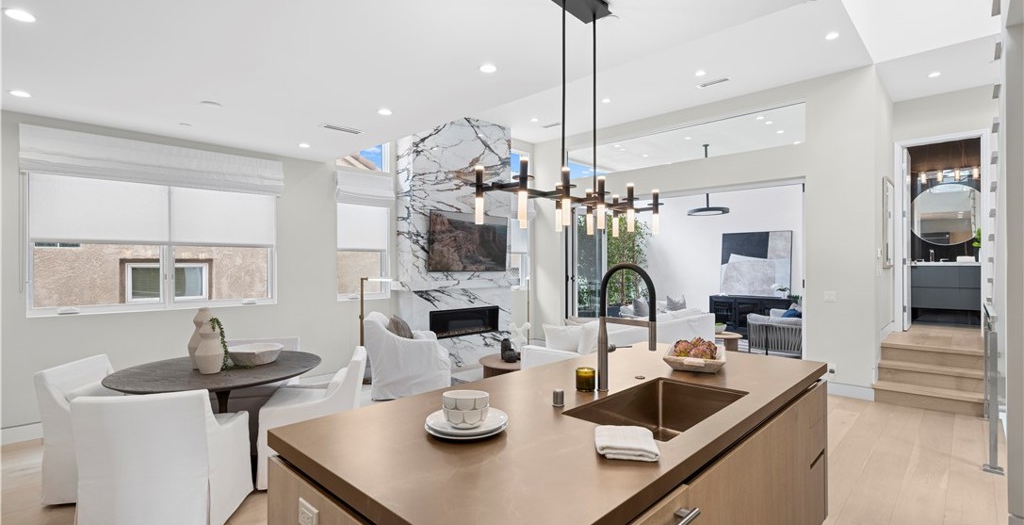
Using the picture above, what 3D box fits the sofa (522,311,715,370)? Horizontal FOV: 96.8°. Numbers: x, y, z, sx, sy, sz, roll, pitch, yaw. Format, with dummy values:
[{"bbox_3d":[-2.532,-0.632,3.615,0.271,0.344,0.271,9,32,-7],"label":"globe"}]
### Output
[{"bbox_3d":[1.272,1.040,5.025,2.300,0.860,1.000,0,0,-45],"label":"sofa"}]

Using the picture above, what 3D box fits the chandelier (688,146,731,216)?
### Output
[{"bbox_3d":[3.400,-1.417,7.850,0.720,1.230,0.720,0,0,-45],"label":"chandelier"}]

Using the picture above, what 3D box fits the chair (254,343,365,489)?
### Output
[{"bbox_3d":[-1.370,1.050,3.225,0.630,0.800,0.570,0,-1,-14],"label":"chair"}]

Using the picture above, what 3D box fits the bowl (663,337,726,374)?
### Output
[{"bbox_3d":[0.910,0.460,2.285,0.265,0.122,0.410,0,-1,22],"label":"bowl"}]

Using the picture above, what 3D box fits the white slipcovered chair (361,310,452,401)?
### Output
[{"bbox_3d":[-1.190,1.042,5.310,0.880,0.880,0.790,0,-1,-10],"label":"white slipcovered chair"}]

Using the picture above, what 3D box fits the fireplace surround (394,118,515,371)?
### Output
[{"bbox_3d":[-0.780,-0.298,6.640,0.380,3.600,1.810,-1,-1,45],"label":"fireplace surround"}]

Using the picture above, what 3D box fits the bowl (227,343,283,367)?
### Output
[{"bbox_3d":[-1.787,0.654,3.180,0.360,0.100,0.360,1,-1,-30],"label":"bowl"}]

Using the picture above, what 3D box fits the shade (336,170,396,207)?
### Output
[{"bbox_3d":[-1.850,-0.920,5.790,0.760,0.400,0.120,0,0,-45],"label":"shade"}]

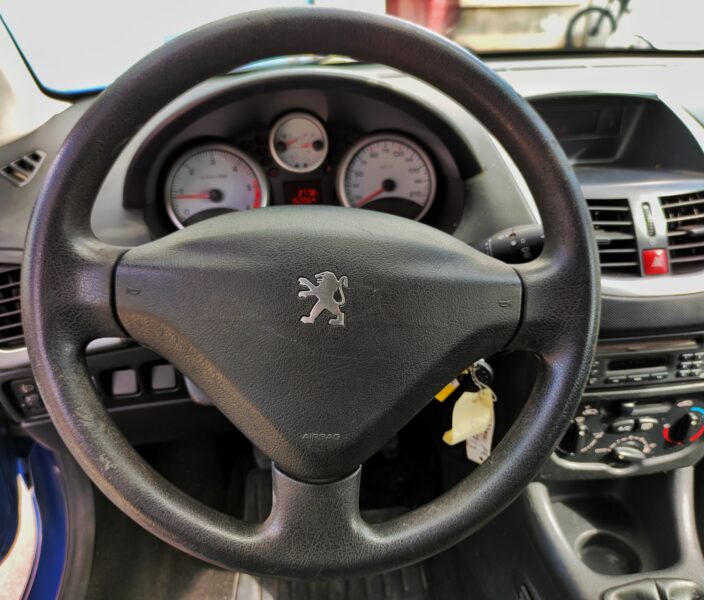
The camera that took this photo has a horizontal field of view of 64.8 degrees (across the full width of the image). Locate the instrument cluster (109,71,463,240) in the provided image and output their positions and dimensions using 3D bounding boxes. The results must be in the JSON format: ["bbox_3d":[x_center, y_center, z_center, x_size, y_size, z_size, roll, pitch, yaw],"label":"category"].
[{"bbox_3d":[-0.053,-0.149,0.588,0.340,0.165,0.110,-4,11,-6],"label":"instrument cluster"}]

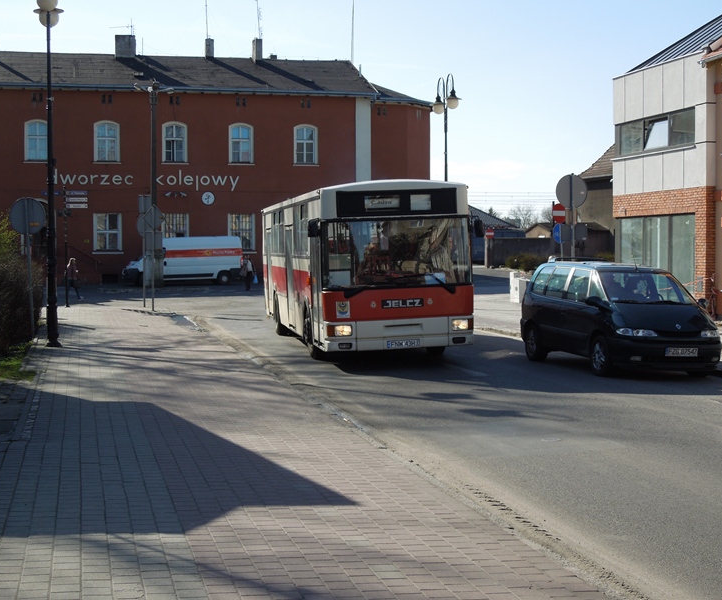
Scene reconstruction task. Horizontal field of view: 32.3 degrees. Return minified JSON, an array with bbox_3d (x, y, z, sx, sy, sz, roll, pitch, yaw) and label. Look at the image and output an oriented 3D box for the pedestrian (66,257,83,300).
[{"bbox_3d":[-10.630,-0.754,46.269,0.720,1.643,0.500,1,2,18],"label":"pedestrian"}]

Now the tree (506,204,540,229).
[{"bbox_3d":[18.226,-7.288,139.871,4.200,6.900,4.200,0,2,0],"label":"tree"}]

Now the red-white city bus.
[{"bbox_3d":[-0.301,-0.640,26.500,2.530,3.080,11.600,-2,3,-9],"label":"red-white city bus"}]

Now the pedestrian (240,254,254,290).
[{"bbox_3d":[-5.303,-1.262,58.268,0.720,1.695,0.450,0,2,-9],"label":"pedestrian"}]

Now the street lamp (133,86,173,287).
[{"bbox_3d":[-10.098,-5.637,60.811,1.950,10.059,0.900,0,2,0],"label":"street lamp"}]

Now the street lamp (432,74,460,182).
[{"bbox_3d":[2.702,-3.432,39.363,0.600,7.300,1.800,-1,2,-20],"label":"street lamp"}]

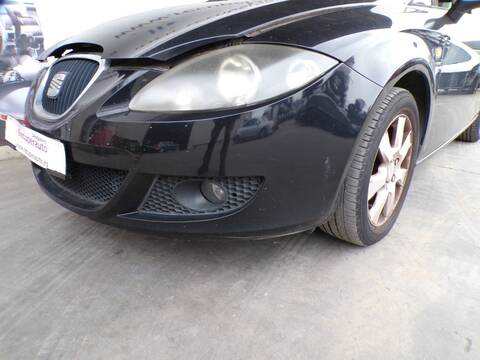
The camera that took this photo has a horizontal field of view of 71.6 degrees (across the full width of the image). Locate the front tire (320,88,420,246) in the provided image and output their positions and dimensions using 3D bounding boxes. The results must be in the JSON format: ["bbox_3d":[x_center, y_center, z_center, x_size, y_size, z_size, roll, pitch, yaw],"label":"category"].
[{"bbox_3d":[0.527,-0.053,1.363,0.210,0.632,0.632,17,25,40],"label":"front tire"}]

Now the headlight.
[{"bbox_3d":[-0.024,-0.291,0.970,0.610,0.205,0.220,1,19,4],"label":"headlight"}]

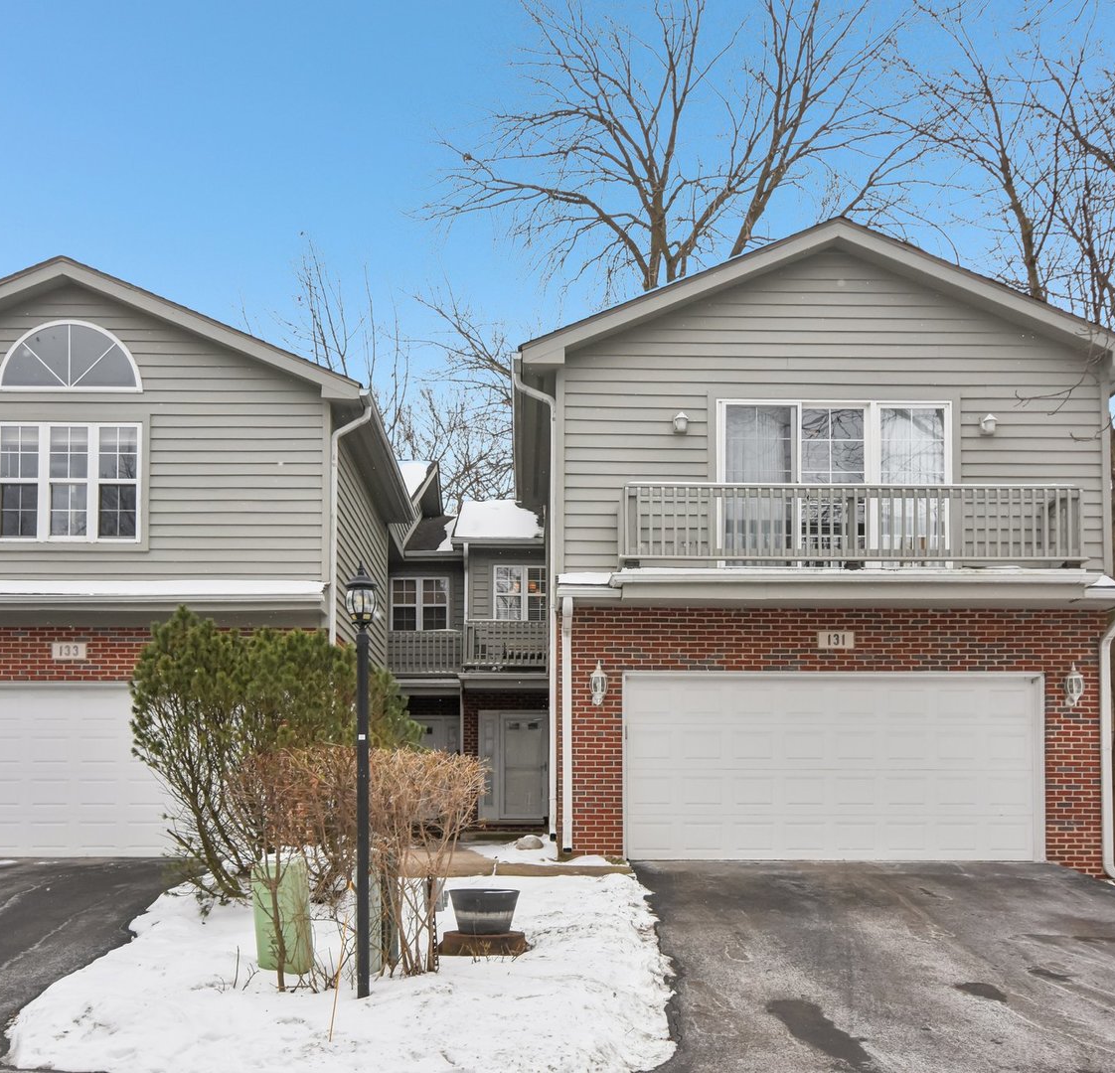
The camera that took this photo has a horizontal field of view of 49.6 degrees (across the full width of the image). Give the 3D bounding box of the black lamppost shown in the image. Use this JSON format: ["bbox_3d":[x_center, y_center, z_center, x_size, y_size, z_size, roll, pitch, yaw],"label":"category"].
[{"bbox_3d":[-1.292,1.626,8.000,0.225,2.880,0.225,0,-3,-2],"label":"black lamppost"}]

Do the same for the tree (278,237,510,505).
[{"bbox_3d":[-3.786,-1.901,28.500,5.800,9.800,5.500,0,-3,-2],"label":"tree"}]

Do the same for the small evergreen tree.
[{"bbox_3d":[-2.631,2.014,11.200,2.600,2.700,2.400,0,-3,-2],"label":"small evergreen tree"}]

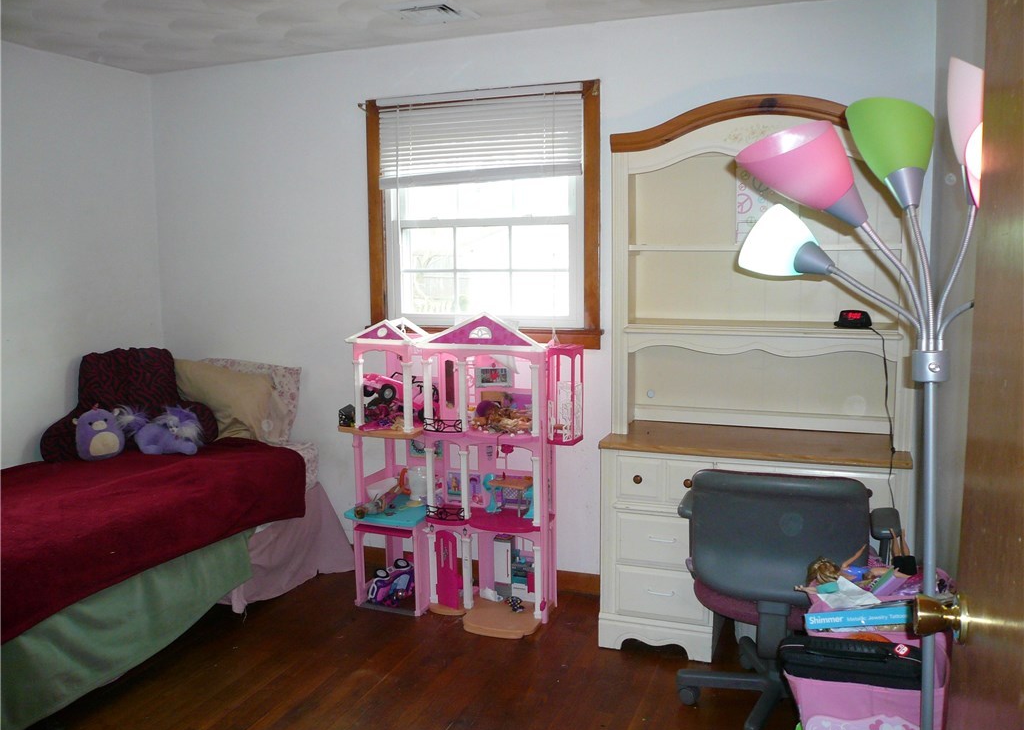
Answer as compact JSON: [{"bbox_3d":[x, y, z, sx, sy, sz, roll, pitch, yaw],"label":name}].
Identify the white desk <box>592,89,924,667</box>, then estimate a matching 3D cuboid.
[{"bbox_3d":[0.856,0.062,2.906,1.008,1.931,0.450,2,8,20],"label":"white desk"}]

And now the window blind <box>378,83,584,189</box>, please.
[{"bbox_3d":[-0.144,-0.915,3.363,0.902,0.376,0.043,2,8,20],"label":"window blind"}]

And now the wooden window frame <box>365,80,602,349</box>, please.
[{"bbox_3d":[-0.144,-0.598,3.391,1.046,1.055,0.085,2,8,20],"label":"wooden window frame"}]

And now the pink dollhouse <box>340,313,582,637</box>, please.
[{"bbox_3d":[-0.202,0.401,3.252,0.930,1.193,0.327,2,8,20],"label":"pink dollhouse"}]

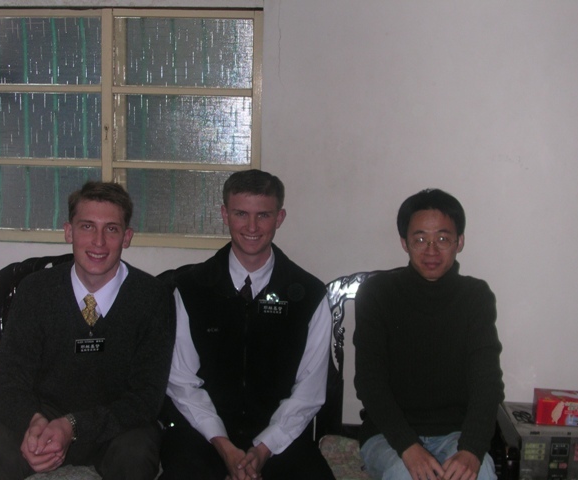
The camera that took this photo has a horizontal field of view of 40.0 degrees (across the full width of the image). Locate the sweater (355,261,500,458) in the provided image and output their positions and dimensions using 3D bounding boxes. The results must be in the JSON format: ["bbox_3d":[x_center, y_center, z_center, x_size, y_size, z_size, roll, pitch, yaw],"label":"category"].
[{"bbox_3d":[0.397,0.348,2.260,0.425,0.540,0.410,2,7,5],"label":"sweater"}]

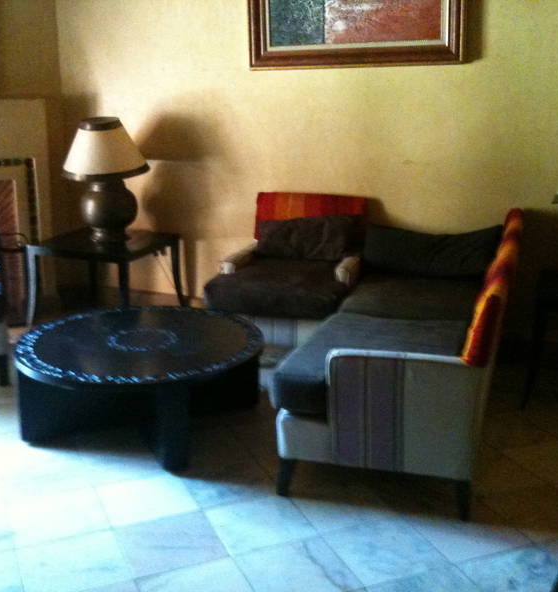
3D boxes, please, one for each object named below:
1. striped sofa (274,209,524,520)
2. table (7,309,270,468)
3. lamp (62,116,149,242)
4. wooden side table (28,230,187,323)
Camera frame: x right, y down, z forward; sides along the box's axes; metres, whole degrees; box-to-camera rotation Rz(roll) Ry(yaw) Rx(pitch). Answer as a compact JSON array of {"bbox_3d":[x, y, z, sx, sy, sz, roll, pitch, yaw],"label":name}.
[{"bbox_3d":[0.609,0.134,3.508,0.760,0.797,1.835,5,16,16],"label":"striped sofa"},{"bbox_3d":[-0.582,0.368,3.452,1.032,0.372,1.032,0,15,0],"label":"table"},{"bbox_3d":[-1.045,-0.703,4.809,0.505,0.735,0.505,0,15,0],"label":"lamp"},{"bbox_3d":[-1.046,-0.108,4.970,0.682,0.499,0.698,6,16,22],"label":"wooden side table"}]

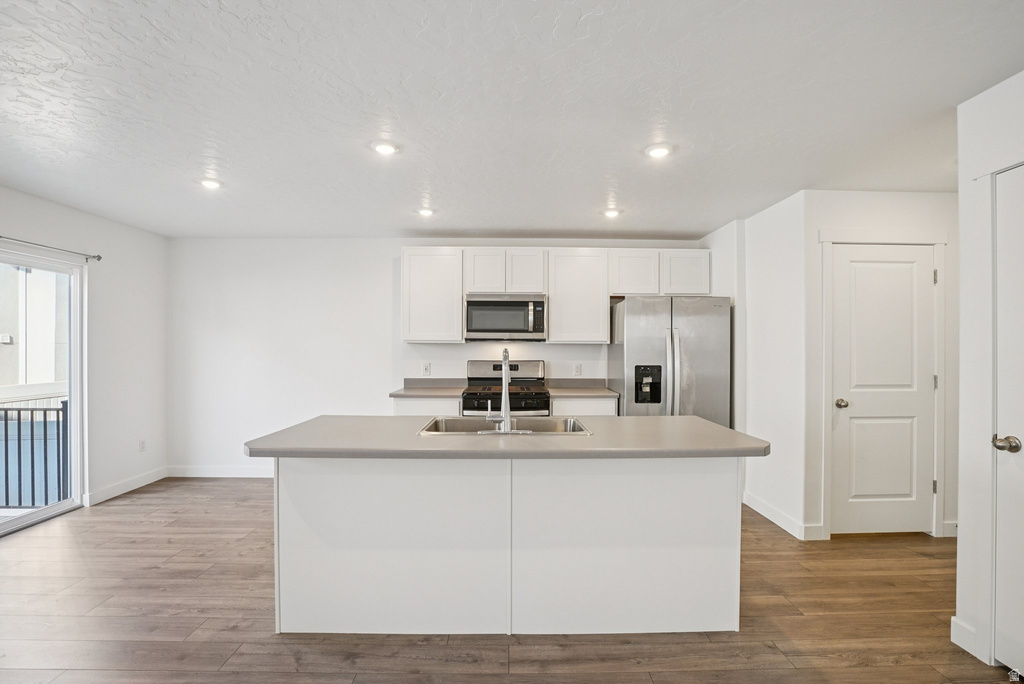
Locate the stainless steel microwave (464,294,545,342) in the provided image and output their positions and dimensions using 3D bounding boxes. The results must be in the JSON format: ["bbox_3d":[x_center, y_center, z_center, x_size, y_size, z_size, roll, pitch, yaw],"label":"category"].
[{"bbox_3d":[-0.055,-0.226,4.420,0.757,0.432,0.390,0,0,0],"label":"stainless steel microwave"}]

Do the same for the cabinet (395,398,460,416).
[{"bbox_3d":[-0.752,0.931,4.258,0.608,0.876,0.620,0,-1,0],"label":"cabinet"}]

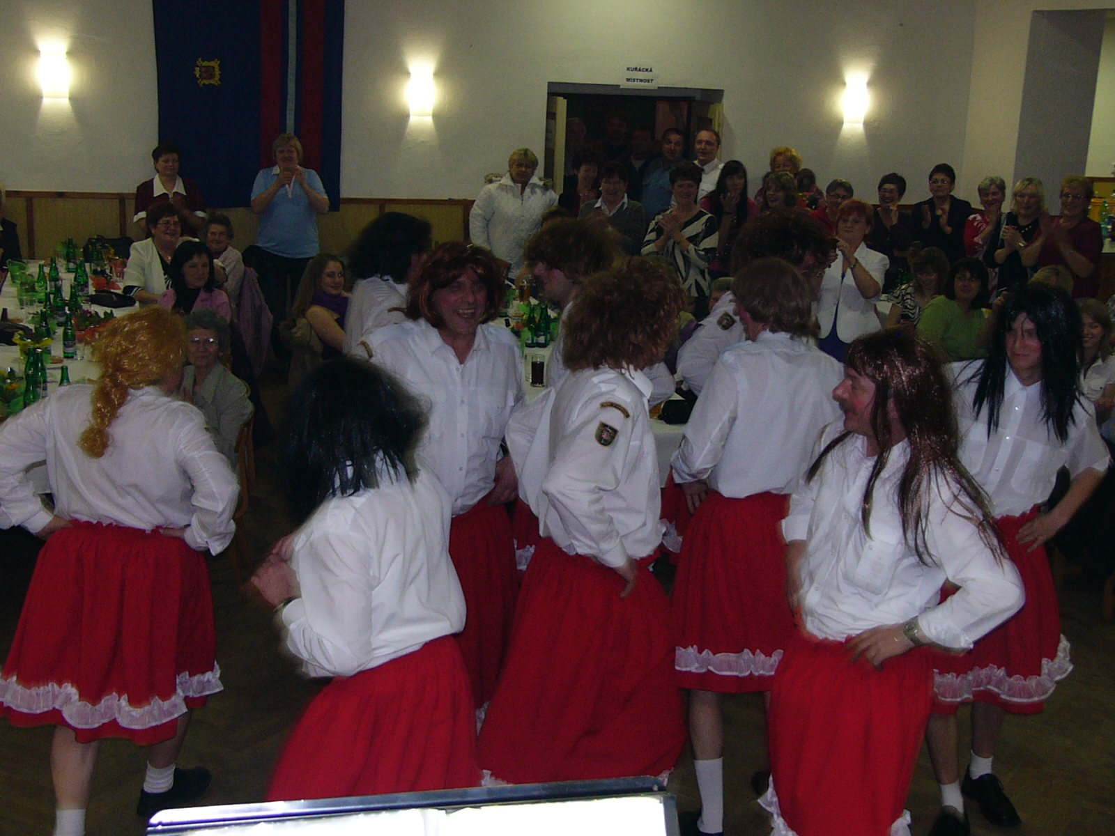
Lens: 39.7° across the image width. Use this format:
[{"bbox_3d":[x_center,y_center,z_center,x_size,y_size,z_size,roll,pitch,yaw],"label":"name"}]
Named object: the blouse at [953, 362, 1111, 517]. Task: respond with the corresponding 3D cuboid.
[{"bbox_3d":[1.438,0.077,4.794,0.530,0.500,0.280,7,15,19],"label":"blouse"}]

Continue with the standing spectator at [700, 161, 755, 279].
[{"bbox_3d":[1.187,-0.990,10.902,0.450,1.635,0.340,5,15,12],"label":"standing spectator"}]

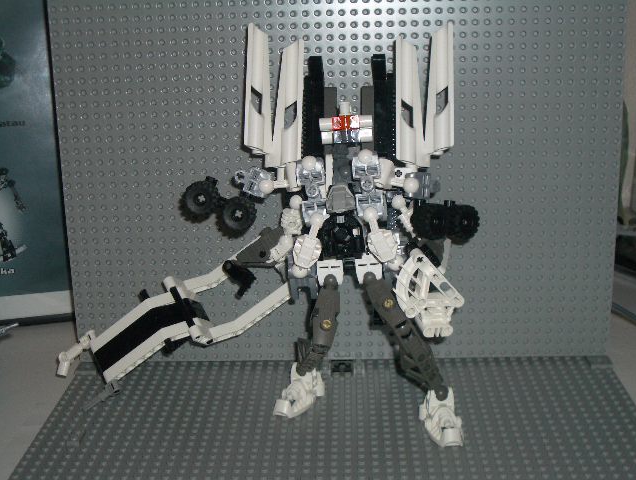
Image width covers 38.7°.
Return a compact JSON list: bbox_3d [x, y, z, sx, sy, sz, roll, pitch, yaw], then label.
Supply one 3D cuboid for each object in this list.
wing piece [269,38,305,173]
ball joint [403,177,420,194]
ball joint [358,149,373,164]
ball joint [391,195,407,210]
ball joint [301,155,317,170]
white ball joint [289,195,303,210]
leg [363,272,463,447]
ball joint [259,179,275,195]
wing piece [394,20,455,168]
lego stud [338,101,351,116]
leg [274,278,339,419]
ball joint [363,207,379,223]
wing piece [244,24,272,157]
[{"bbox_3d":[-0.018,-0.087,0.578,0.017,0.082,0.013,5,6,0],"label":"wing piece"},{"bbox_3d":[0.058,-0.033,0.556,0.009,0.009,0.009,-1,17,2],"label":"ball joint"},{"bbox_3d":[0.029,-0.051,0.561,0.009,0.009,0.009,-1,16,2],"label":"ball joint"},{"bbox_3d":[0.052,-0.024,0.580,0.009,0.009,0.009,-1,16,2],"label":"ball joint"},{"bbox_3d":[-0.005,-0.048,0.562,0.009,0.009,0.009,-1,17,2],"label":"ball joint"},{"bbox_3d":[-0.014,-0.024,0.585,0.009,0.009,0.009,-1,16,2],"label":"white ball joint"},{"bbox_3d":[0.058,0.070,0.558,0.057,0.097,0.052,-3,17,-4],"label":"leg"},{"bbox_3d":[-0.033,-0.034,0.580,0.009,0.009,0.009,-1,16,2],"label":"ball joint"},{"bbox_3d":[0.068,-0.092,0.576,0.039,0.093,0.018,2,5,1],"label":"wing piece"},{"bbox_3d":[0.016,-0.080,0.553,0.007,0.009,0.007,-1,17,2],"label":"lego stud"},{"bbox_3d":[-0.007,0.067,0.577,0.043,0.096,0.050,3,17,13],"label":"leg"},{"bbox_3d":[0.033,-0.016,0.562,0.009,0.009,0.009,-1,17,2],"label":"ball joint"},{"bbox_3d":[-0.037,-0.095,0.576,0.015,0.082,0.013,1,6,2],"label":"wing piece"}]

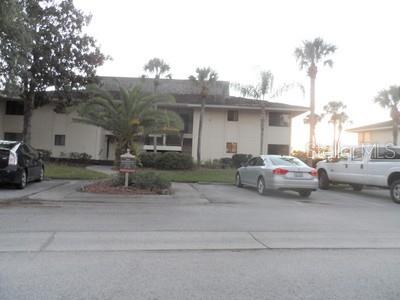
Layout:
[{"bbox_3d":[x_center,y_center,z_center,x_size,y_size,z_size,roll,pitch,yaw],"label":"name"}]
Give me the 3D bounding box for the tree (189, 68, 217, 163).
[{"bbox_3d":[0.177,-2.694,22.300,2.500,8.100,2.500,2,0,0],"label":"tree"}]

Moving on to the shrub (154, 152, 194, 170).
[{"bbox_3d":[-1.997,0.867,20.900,2.850,1.360,1.800,2,-1,0],"label":"shrub"}]

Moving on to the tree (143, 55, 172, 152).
[{"bbox_3d":[-3.451,-2.935,22.000,2.400,8.650,2.400,2,-1,0],"label":"tree"}]

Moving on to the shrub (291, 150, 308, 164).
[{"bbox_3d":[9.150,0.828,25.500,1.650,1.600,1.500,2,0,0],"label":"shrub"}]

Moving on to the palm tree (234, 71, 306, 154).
[{"bbox_3d":[5.395,-2.420,22.000,5.300,7.770,4.800,2,-1,0],"label":"palm tree"}]

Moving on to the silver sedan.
[{"bbox_3d":[2.980,1.010,11.900,1.835,1.487,4.868,2,-1,-10],"label":"silver sedan"}]

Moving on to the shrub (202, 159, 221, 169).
[{"bbox_3d":[0.925,1.086,22.300,1.400,0.820,1.100,2,0,0],"label":"shrub"}]

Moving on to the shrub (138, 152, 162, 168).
[{"bbox_3d":[-3.841,0.826,21.300,1.900,1.270,1.600,2,-1,0],"label":"shrub"}]

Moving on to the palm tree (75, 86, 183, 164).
[{"bbox_3d":[-4.803,-1.501,18.500,7.100,5.500,6.800,2,0,0],"label":"palm tree"}]

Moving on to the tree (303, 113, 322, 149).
[{"bbox_3d":[15.078,-1.401,37.000,2.700,7.210,2.700,2,-1,0],"label":"tree"}]

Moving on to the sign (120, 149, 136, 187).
[{"bbox_3d":[-2.682,0.666,10.400,0.600,1.440,0.220,2,-1,-5],"label":"sign"}]

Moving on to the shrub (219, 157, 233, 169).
[{"bbox_3d":[2.069,1.014,22.500,1.130,0.980,1.100,2,0,0],"label":"shrub"}]

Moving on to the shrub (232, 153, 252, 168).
[{"bbox_3d":[3.448,0.852,22.500,1.600,1.300,1.450,2,0,0],"label":"shrub"}]

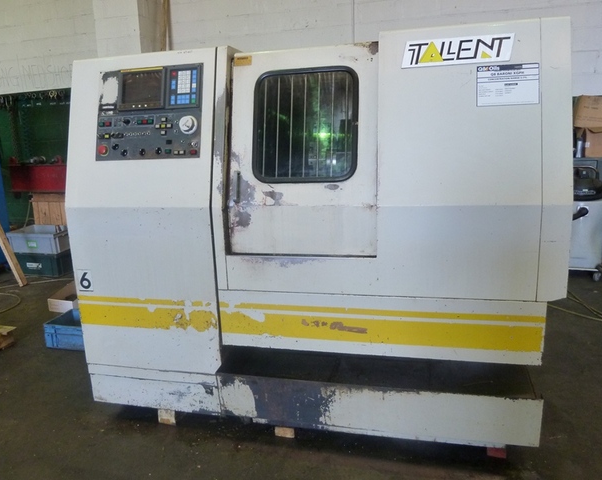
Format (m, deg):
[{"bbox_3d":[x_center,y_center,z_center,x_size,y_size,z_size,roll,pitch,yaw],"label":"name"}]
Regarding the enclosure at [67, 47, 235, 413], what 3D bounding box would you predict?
[{"bbox_3d":[-0.607,-0.073,2.354,0.752,1.596,0.750,1,13,13],"label":"enclosure"}]

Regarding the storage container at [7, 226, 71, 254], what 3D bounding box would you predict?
[{"bbox_3d":[-2.605,-0.002,4.761,0.605,0.205,0.400,2,14,18],"label":"storage container"}]

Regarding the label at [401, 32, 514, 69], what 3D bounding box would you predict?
[{"bbox_3d":[0.585,-0.709,1.732,0.405,0.105,0.010,1,-4,13],"label":"label"}]

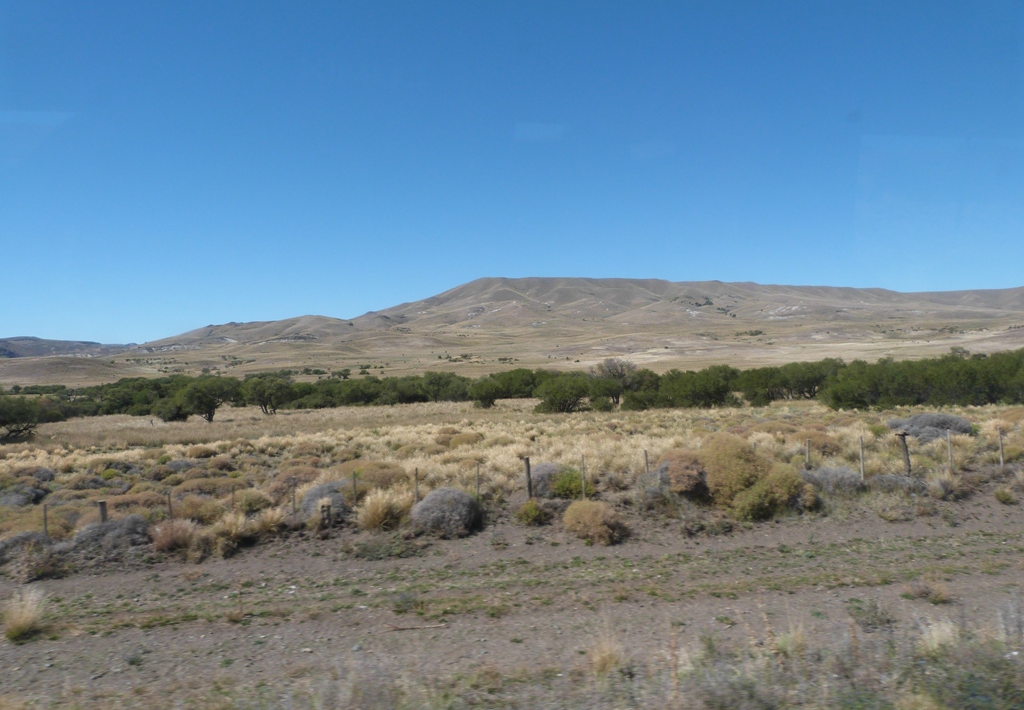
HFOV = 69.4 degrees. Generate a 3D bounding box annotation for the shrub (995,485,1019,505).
[{"bbox_3d":[11.568,3.246,17.300,0.550,0.363,0.500,-3,-1,33],"label":"shrub"}]

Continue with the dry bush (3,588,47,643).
[{"bbox_3d":[-7.441,3.950,11.314,0.660,0.780,0.610,-3,-1,0],"label":"dry bush"}]

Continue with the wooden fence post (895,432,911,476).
[{"bbox_3d":[11.089,2.826,21.000,0.360,1.278,0.200,-6,-1,-6],"label":"wooden fence post"}]

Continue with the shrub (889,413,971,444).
[{"bbox_3d":[18.288,3.261,32.312,3.670,1.416,2.569,-1,-1,0],"label":"shrub"}]

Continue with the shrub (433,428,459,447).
[{"bbox_3d":[-3.108,3.863,34.818,1.200,0.900,1.140,-3,-1,0],"label":"shrub"}]

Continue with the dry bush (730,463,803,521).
[{"bbox_3d":[6.023,3.159,17.500,1.700,1.136,1.500,-3,-1,18],"label":"dry bush"}]

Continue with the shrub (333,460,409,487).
[{"bbox_3d":[-4.689,3.893,24.615,2.480,0.830,1.860,-3,-1,0],"label":"shrub"}]

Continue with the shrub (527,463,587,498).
[{"bbox_3d":[1.275,3.498,20.795,1.650,0.890,1.410,-3,-1,0],"label":"shrub"}]

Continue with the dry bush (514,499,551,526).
[{"bbox_3d":[0.472,3.627,17.029,0.829,0.599,0.746,-1,-1,0],"label":"dry bush"}]

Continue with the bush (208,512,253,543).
[{"bbox_3d":[-6.552,4.001,17.256,1.010,0.700,0.930,-3,-1,0],"label":"bush"}]

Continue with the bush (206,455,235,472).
[{"bbox_3d":[-12.571,4.673,32.000,1.300,0.606,1.100,-3,-1,-22],"label":"bush"}]

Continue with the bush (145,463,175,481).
[{"bbox_3d":[-14.074,4.686,29.641,1.100,0.670,1.010,-3,-1,0],"label":"bush"}]

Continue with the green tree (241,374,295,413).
[{"bbox_3d":[-25.458,4.113,77.000,5.623,3.957,5.060,-1,-1,0],"label":"green tree"}]

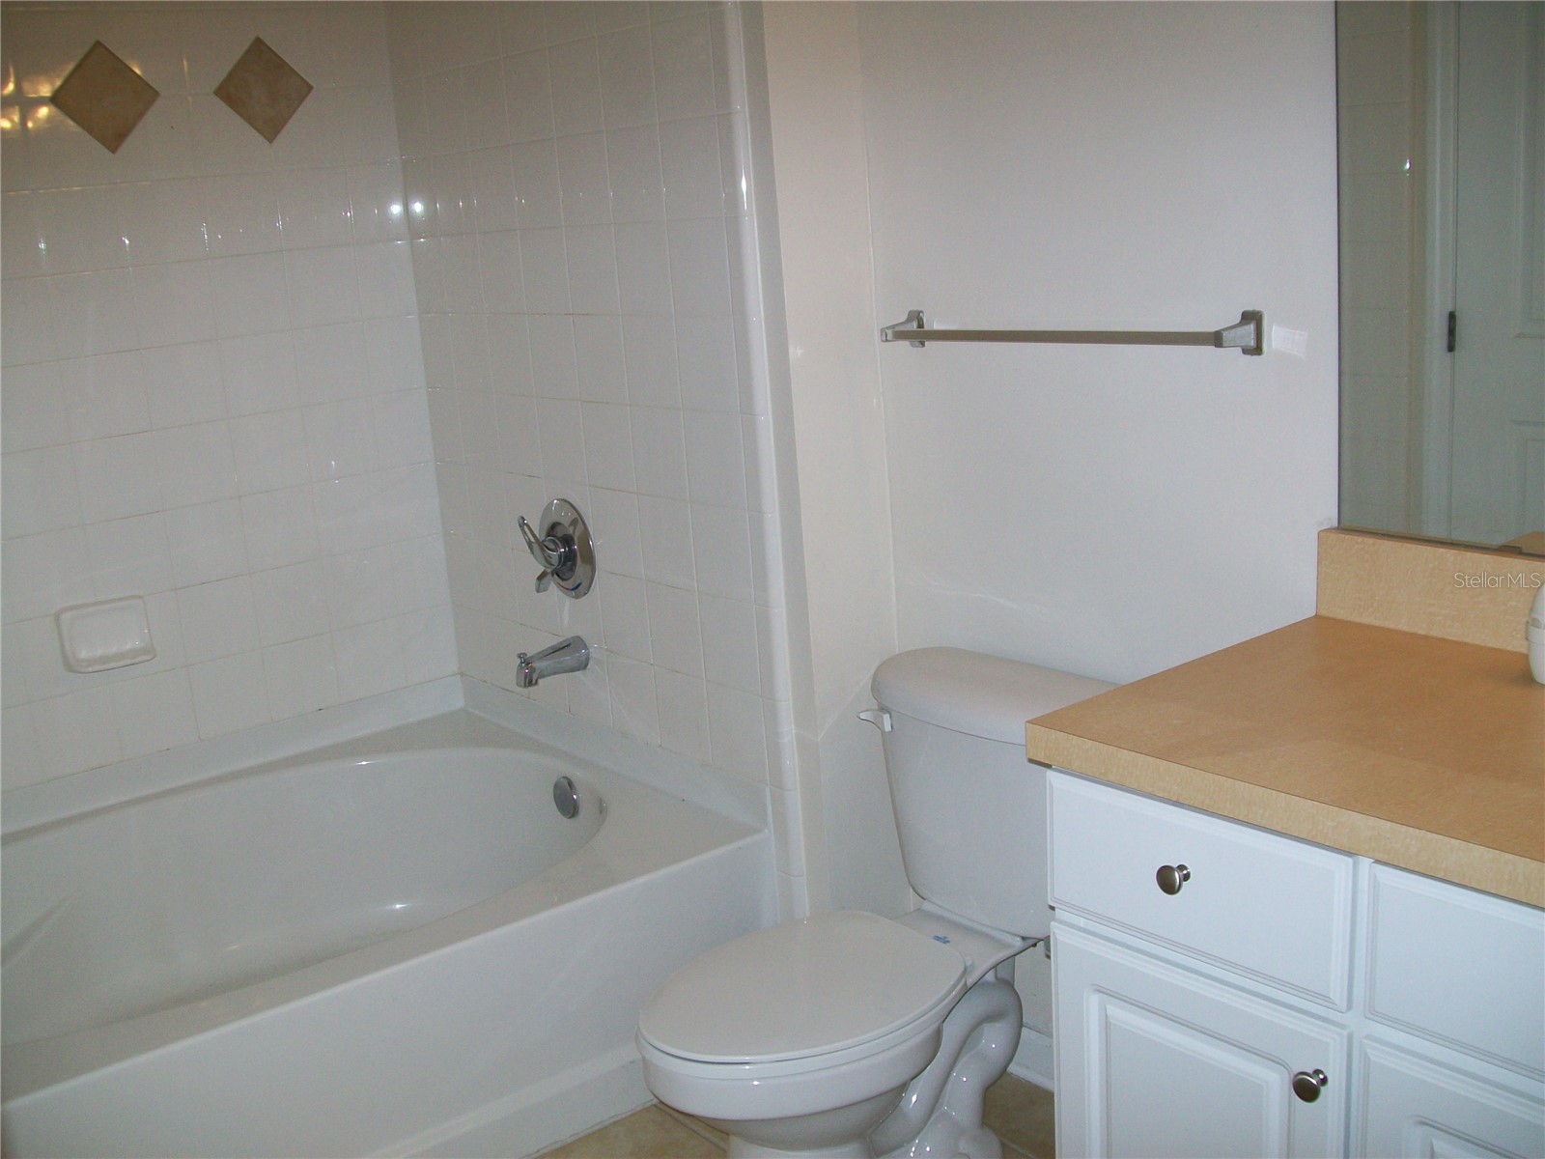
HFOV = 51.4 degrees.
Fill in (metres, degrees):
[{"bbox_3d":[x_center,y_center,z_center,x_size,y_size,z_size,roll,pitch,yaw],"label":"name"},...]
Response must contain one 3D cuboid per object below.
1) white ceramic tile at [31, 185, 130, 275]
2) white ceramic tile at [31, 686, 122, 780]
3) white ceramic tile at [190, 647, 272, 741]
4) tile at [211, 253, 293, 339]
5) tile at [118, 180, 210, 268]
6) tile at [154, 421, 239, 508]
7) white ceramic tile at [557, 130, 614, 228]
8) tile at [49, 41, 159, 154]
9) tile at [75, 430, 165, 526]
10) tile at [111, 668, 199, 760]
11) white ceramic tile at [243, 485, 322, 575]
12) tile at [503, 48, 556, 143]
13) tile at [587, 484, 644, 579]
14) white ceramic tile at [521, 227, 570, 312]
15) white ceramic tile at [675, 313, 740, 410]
[{"bbox_3d":[-1.233,-0.624,2.868,0.152,0.151,0.010,-14,17,-38],"label":"white ceramic tile"},{"bbox_3d":[-1.279,0.281,2.958,0.152,0.152,0.009,-15,17,-37],"label":"white ceramic tile"},{"bbox_3d":[-1.067,0.226,3.161,0.152,0.152,0.010,-15,17,-38],"label":"white ceramic tile"},{"bbox_3d":[-0.994,-0.541,3.054,0.152,0.152,0.009,-15,17,-37],"label":"tile"},{"bbox_3d":[-1.124,-0.658,2.958,0.152,0.152,0.010,-15,17,-38],"label":"tile"},{"bbox_3d":[-1.093,-0.220,3.054,0.152,0.151,0.010,-14,17,-38],"label":"tile"},{"bbox_3d":[-0.315,-0.675,2.717,0.010,0.152,0.152,-15,17,-37],"label":"white ceramic tile"},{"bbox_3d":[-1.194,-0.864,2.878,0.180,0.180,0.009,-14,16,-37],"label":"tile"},{"bbox_3d":[-1.203,-0.186,2.951,0.151,0.151,0.009,-15,17,-37],"label":"tile"},{"bbox_3d":[-1.181,0.256,3.077,0.152,0.152,0.009,-14,16,-37],"label":"tile"},{"bbox_3d":[-0.965,-0.101,3.156,0.152,0.152,0.009,-15,17,-37],"label":"white ceramic tile"},{"bbox_3d":[-0.419,-0.836,2.785,0.010,0.152,0.152,-15,17,-37],"label":"tile"},{"bbox_3d":[-0.275,-0.085,2.863,0.009,0.151,0.151,-15,17,-37],"label":"tile"},{"bbox_3d":[-0.410,-0.554,2.900,0.009,0.152,0.152,-14,16,-37],"label":"white ceramic tile"},{"bbox_3d":[-0.105,-0.346,2.583,0.009,0.152,0.152,-14,16,-37],"label":"white ceramic tile"}]

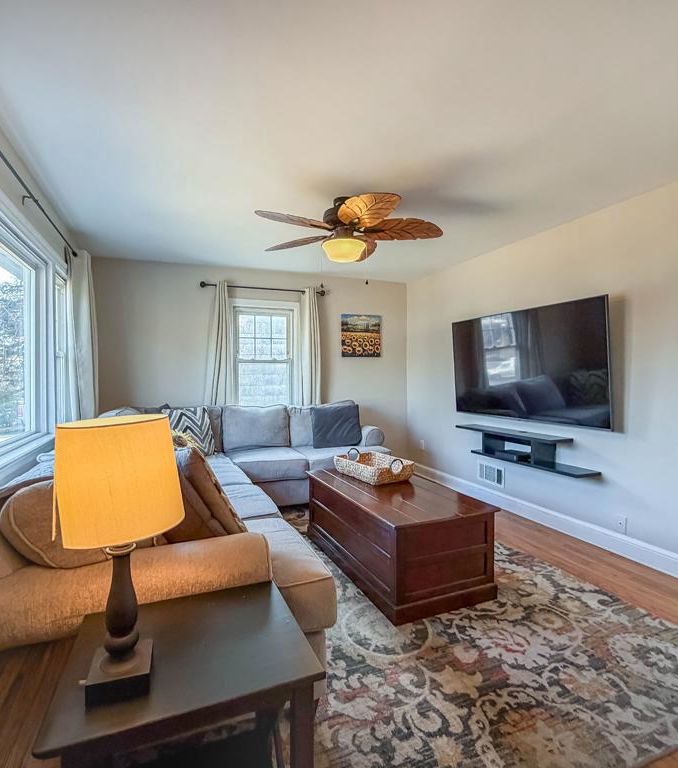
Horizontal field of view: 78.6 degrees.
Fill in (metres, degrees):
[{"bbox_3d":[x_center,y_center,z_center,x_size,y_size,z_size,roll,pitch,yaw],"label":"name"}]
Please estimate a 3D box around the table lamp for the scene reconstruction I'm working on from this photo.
[{"bbox_3d":[-0.525,0.404,1.004,0.257,0.639,0.257,-1,1,-23],"label":"table lamp"}]

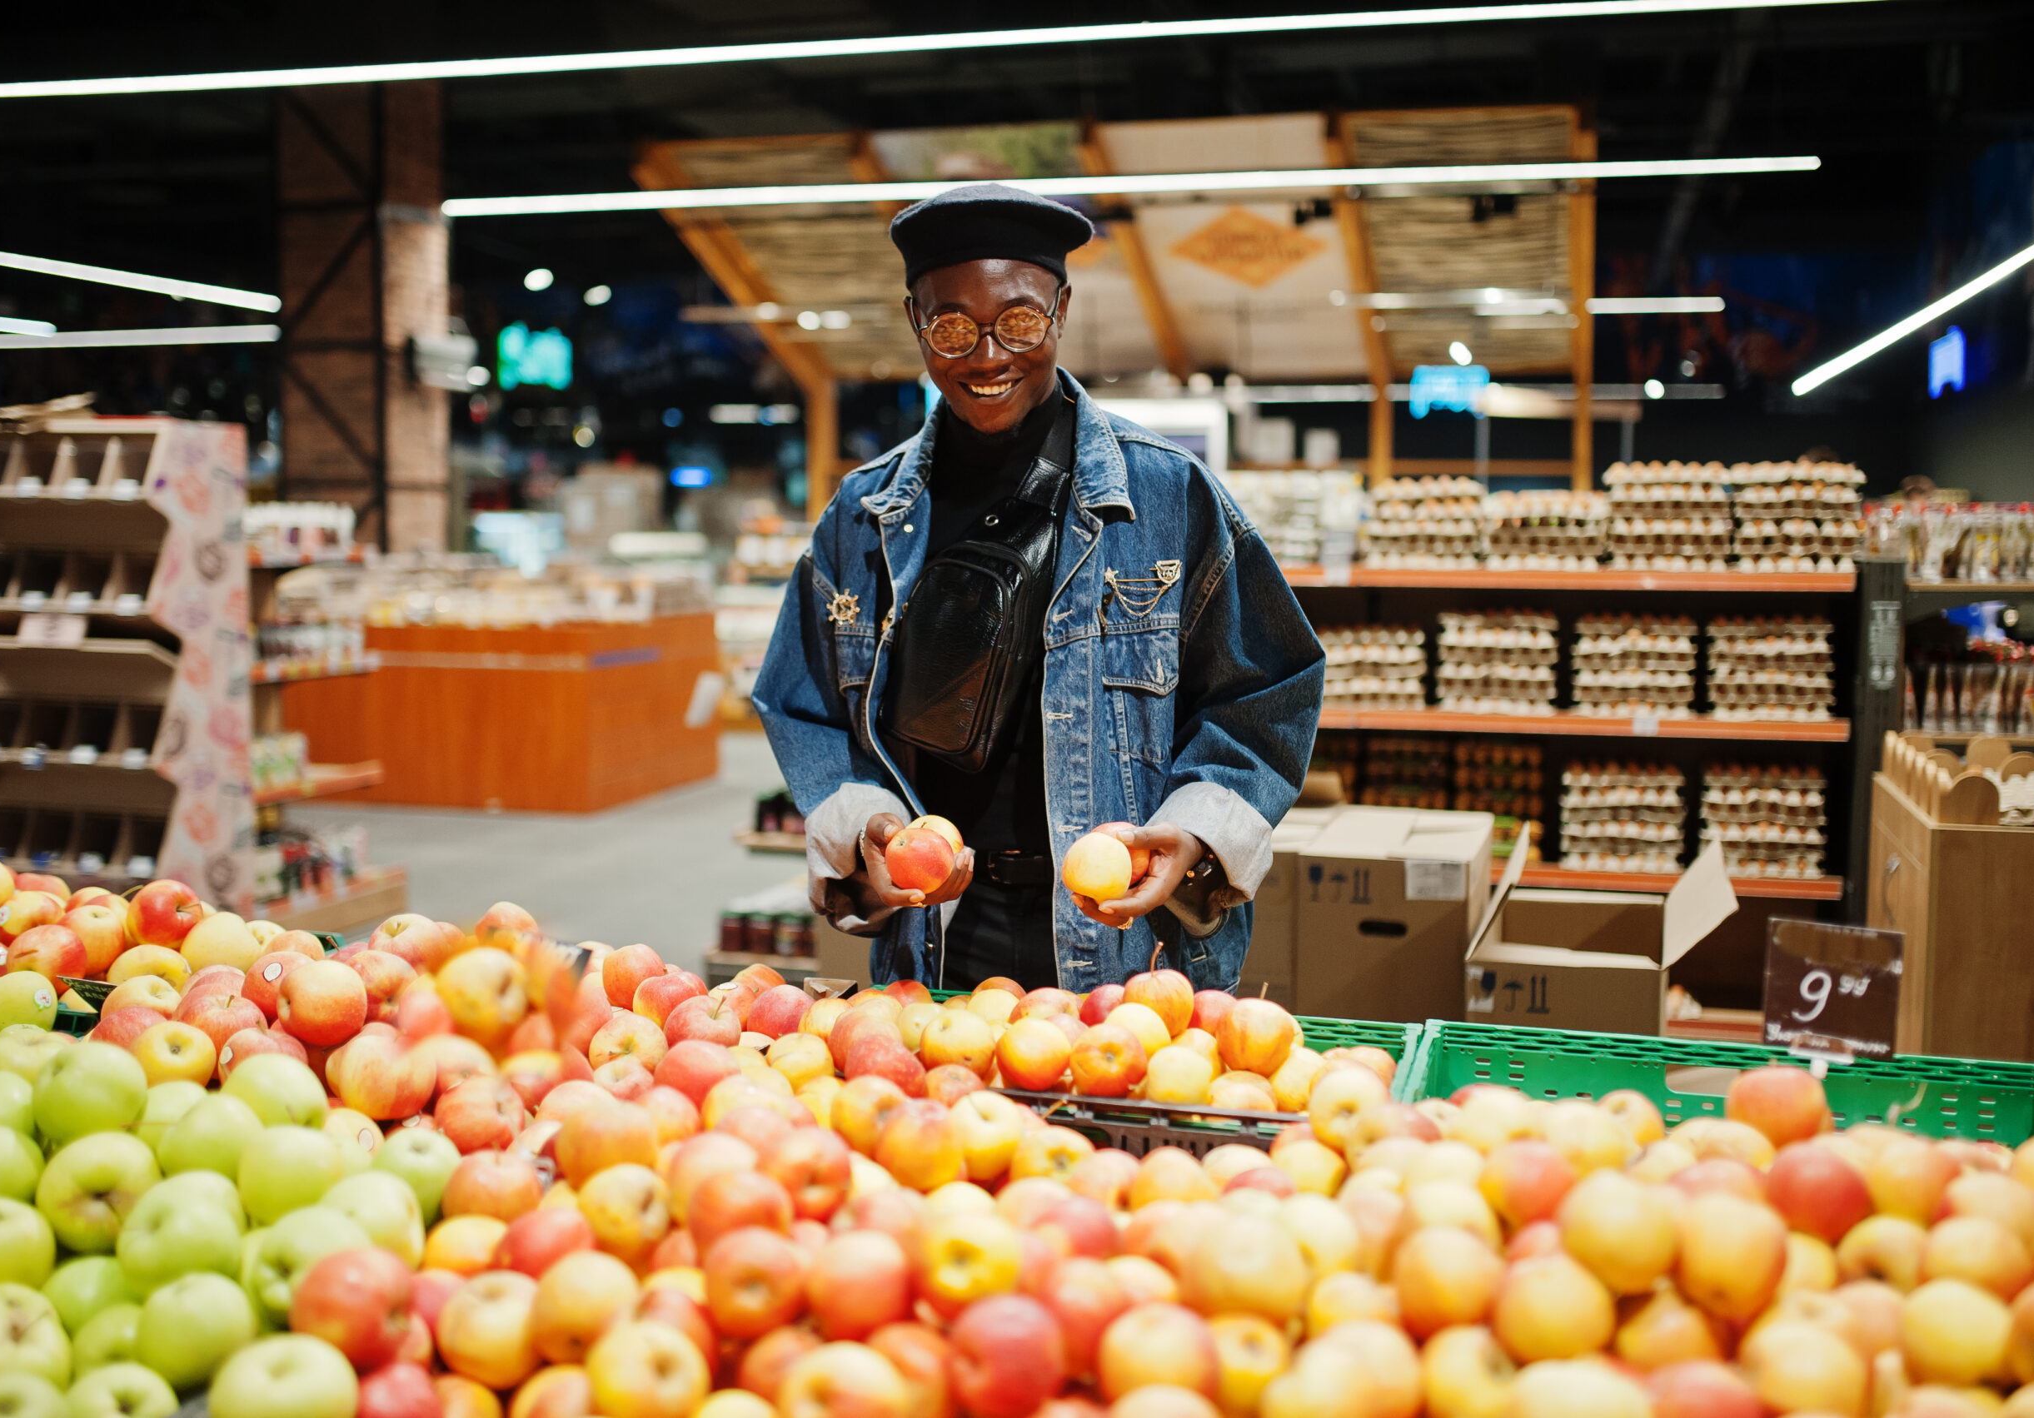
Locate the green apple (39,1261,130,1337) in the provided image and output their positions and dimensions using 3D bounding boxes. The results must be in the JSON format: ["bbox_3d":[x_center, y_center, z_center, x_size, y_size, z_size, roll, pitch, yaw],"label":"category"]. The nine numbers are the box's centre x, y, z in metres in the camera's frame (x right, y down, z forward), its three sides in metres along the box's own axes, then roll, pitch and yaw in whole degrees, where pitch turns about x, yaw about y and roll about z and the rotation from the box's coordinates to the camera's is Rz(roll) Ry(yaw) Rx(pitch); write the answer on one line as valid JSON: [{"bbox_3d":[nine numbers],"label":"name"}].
[{"bbox_3d":[-0.615,0.399,1.380,0.075,0.070,0.075,0,5,0],"label":"green apple"}]

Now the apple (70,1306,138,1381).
[{"bbox_3d":[-0.626,0.457,1.460,0.074,0.068,0.074,2,5,15],"label":"apple"}]

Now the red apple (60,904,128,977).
[{"bbox_3d":[-1.022,0.257,2.290,0.074,0.073,0.074,2,5,14],"label":"red apple"}]

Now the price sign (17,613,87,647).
[{"bbox_3d":[-3.008,-0.244,6.450,0.250,0.110,0.015,2,6,17],"label":"price sign"}]

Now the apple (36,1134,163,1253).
[{"bbox_3d":[-0.639,0.336,1.440,0.080,0.074,0.080,2,5,14],"label":"apple"}]

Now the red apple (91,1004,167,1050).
[{"bbox_3d":[-0.851,0.321,1.990,0.075,0.069,0.075,2,5,14],"label":"red apple"}]

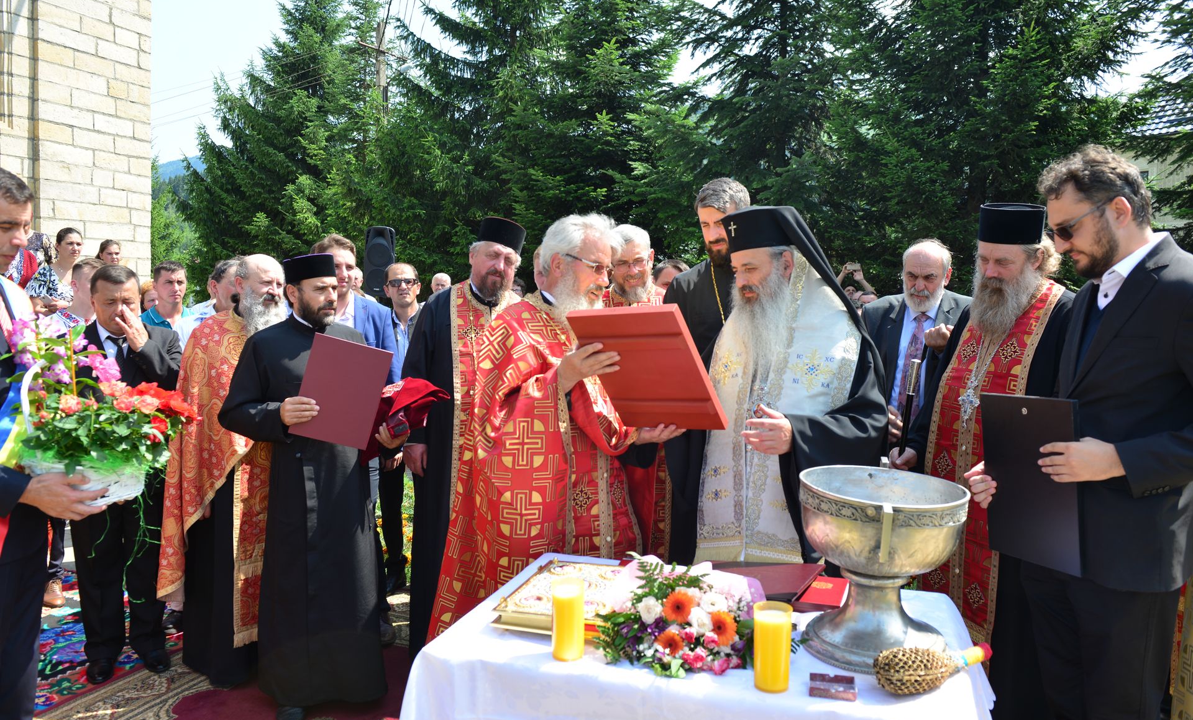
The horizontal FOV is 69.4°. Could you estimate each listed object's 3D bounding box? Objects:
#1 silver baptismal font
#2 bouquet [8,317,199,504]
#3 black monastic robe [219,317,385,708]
[{"bbox_3d":[0.698,0.514,2.145,0.399,0.423,0.435,4,6,9],"label":"silver baptismal font"},{"bbox_3d":[-1.145,0.120,2.000,0.400,0.420,0.320,1,6,-21],"label":"bouquet"},{"bbox_3d":[-1.068,0.539,3.180,0.580,1.430,0.460,-1,7,-34],"label":"black monastic robe"}]

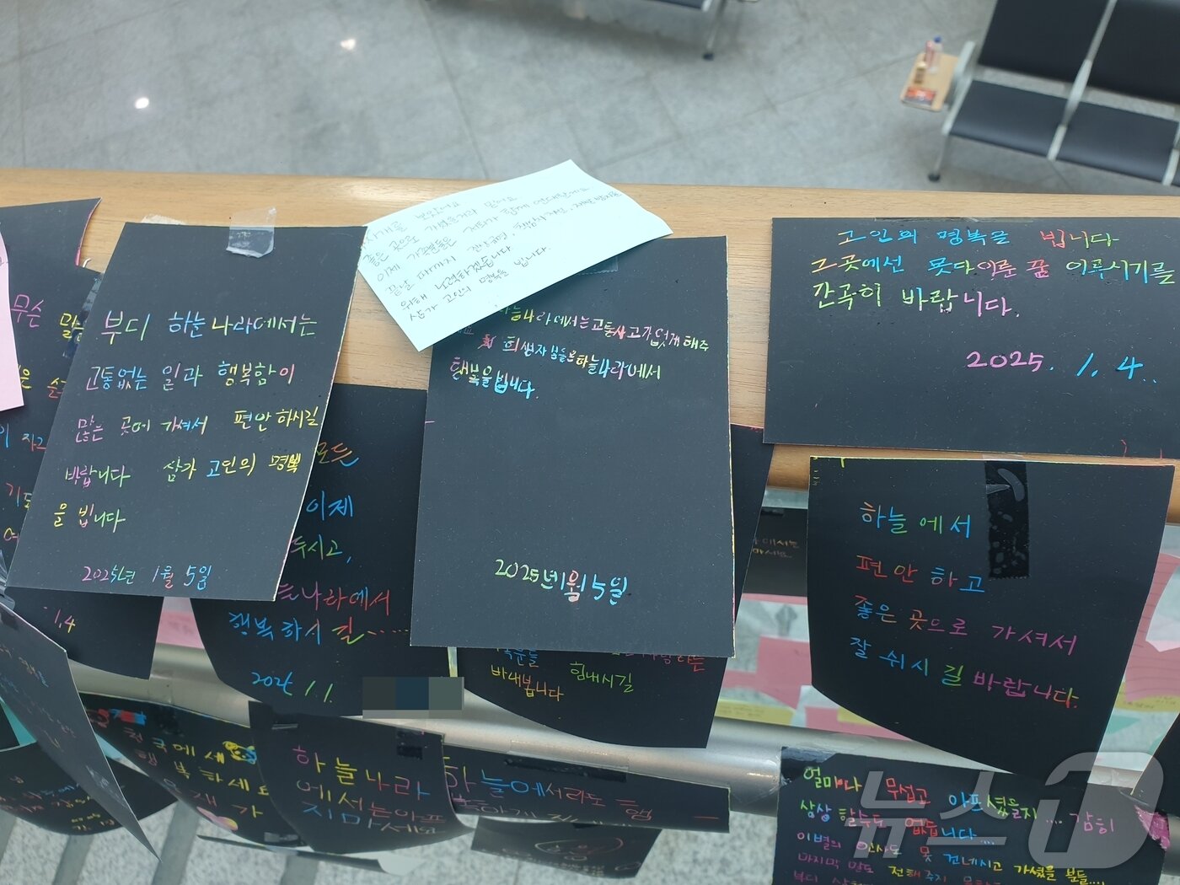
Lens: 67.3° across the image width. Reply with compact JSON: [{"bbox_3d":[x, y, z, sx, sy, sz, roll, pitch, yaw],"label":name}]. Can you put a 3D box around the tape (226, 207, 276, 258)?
[{"bbox_3d":[-0.139,-0.086,0.365,0.020,0.002,0.023,-3,71,3],"label":"tape"}]

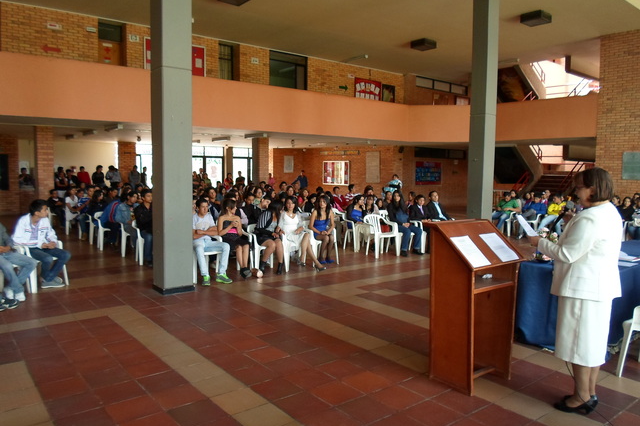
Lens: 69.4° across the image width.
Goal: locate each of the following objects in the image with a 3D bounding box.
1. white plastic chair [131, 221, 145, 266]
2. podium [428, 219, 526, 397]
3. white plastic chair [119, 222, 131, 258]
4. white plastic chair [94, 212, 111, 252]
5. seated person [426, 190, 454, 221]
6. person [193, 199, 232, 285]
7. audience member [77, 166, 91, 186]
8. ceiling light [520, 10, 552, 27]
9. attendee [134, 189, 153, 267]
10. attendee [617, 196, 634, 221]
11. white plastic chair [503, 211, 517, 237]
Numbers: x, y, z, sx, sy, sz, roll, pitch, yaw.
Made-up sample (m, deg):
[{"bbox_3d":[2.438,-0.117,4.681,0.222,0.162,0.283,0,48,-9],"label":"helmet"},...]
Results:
[{"bbox_3d":[-3.053,0.498,8.453,0.570,0.800,0.560,-3,6,-38],"label":"white plastic chair"},{"bbox_3d":[1.237,0.701,3.670,0.690,1.235,0.440,-3,6,-38],"label":"podium"},{"bbox_3d":[-3.713,0.429,9.229,0.570,0.800,0.560,-3,6,-38],"label":"white plastic chair"},{"bbox_3d":[-4.599,0.376,10.176,0.560,0.840,0.550,-2,4,-38],"label":"white plastic chair"},{"bbox_3d":[2.828,0.180,10.674,0.550,1.330,0.750,-1,4,-30],"label":"seated person"},{"bbox_3d":[-1.691,0.412,7.043,0.540,1.220,0.760,-3,6,-38],"label":"person"},{"bbox_3d":[-8.373,-0.800,16.255,0.500,1.630,0.320,-2,4,-35],"label":"audience member"},{"bbox_3d":[5.688,-5.082,12.149,0.560,0.187,0.550,-2,4,-39],"label":"ceiling light"},{"bbox_3d":[-3.041,0.271,8.341,0.520,1.270,0.740,-3,6,-38],"label":"attendee"},{"bbox_3d":[6.918,0.239,10.409,0.500,1.170,0.720,4,6,40],"label":"attendee"},{"bbox_3d":[5.559,0.275,13.887,0.550,0.840,0.560,-2,4,-44],"label":"white plastic chair"}]

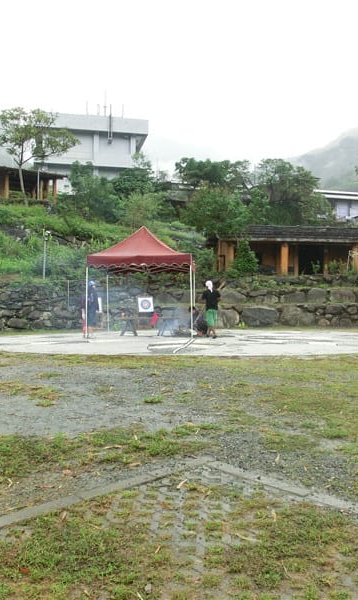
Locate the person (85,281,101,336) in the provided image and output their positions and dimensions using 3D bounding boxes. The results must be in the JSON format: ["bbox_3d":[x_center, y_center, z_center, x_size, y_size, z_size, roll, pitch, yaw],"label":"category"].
[{"bbox_3d":[-2.570,0.300,16.600,0.420,1.720,0.500,0,1,30],"label":"person"}]

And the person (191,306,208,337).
[{"bbox_3d":[0.620,0.610,16.300,0.700,0.880,0.520,-1,1,-18],"label":"person"}]

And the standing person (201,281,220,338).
[{"bbox_3d":[0.880,0.270,15.750,0.520,1.640,0.360,-1,1,-6],"label":"standing person"}]

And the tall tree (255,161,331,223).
[{"bbox_3d":[8.640,-8.400,43.000,5.800,5.200,5.300,-1,1,0],"label":"tall tree"}]

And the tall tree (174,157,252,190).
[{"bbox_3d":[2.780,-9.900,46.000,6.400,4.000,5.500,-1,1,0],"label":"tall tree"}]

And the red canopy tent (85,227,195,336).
[{"bbox_3d":[-1.030,-0.590,17.350,3.050,3.400,3.050,-1,1,4],"label":"red canopy tent"}]

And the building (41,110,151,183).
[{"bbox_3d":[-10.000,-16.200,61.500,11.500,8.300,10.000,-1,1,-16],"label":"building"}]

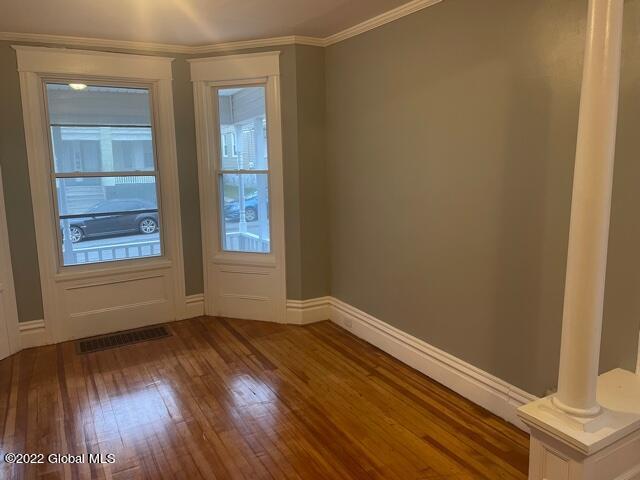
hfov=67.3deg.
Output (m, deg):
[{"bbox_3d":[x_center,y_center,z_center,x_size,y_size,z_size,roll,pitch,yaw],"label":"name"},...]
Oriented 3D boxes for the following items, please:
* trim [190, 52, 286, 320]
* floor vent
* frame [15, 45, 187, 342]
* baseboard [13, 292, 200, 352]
[{"bbox_3d":[-0.738,-0.434,4.462,0.881,2.412,0.120,2,10,17],"label":"trim"},{"bbox_3d":[-1.682,0.847,4.161,0.762,0.020,0.348,-6,11,-29],"label":"floor vent"},{"bbox_3d":[-1.816,-0.364,4.182,1.206,2.398,0.120,-6,11,-29],"label":"frame"},{"bbox_3d":[-1.809,0.713,4.321,1.569,0.228,0.040,-6,11,-29],"label":"baseboard"}]

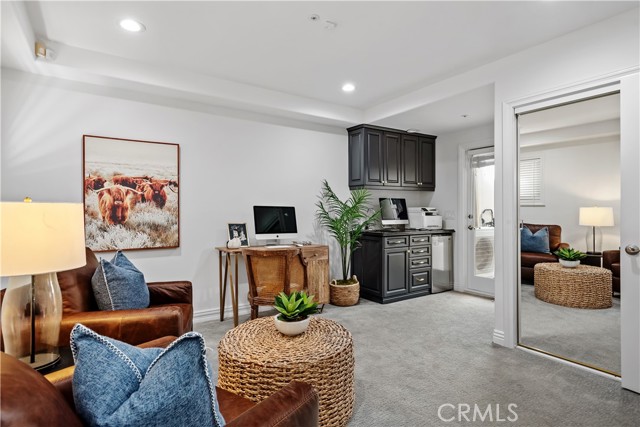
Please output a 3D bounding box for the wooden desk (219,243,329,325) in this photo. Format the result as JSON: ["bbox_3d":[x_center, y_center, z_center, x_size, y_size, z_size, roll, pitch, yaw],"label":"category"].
[{"bbox_3d":[-0.503,0.774,3.804,1.150,0.780,0.460,-1,0,-32],"label":"wooden desk"}]

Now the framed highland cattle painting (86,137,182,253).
[{"bbox_3d":[-1.804,-0.178,3.300,0.822,1.075,0.040,-1,0,-32],"label":"framed highland cattle painting"}]

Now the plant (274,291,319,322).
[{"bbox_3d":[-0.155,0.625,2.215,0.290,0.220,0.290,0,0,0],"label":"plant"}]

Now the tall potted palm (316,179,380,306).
[{"bbox_3d":[0.335,0.363,4.334,0.740,1.585,0.550,-1,0,-32],"label":"tall potted palm"}]

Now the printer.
[{"bbox_3d":[1.565,0.074,5.084,0.395,0.320,0.340,-1,0,-32],"label":"printer"}]

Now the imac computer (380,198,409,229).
[{"bbox_3d":[1.074,0.012,4.942,0.528,0.455,0.180,-1,0,-32],"label":"imac computer"}]

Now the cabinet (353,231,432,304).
[{"bbox_3d":[1.031,0.694,4.773,0.910,0.910,0.605,-1,0,-32],"label":"cabinet"}]

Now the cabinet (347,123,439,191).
[{"bbox_3d":[1.090,-0.742,4.930,1.410,0.820,0.365,-1,0,-32],"label":"cabinet"}]

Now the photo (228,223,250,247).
[{"bbox_3d":[-0.896,0.249,3.722,0.210,0.271,0.090,-1,0,-32],"label":"photo"}]

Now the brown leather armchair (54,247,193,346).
[{"bbox_3d":[-1.430,0.715,2.340,0.950,0.930,0.900,0,0,-16],"label":"brown leather armchair"}]

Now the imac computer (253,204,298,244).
[{"bbox_3d":[-0.512,0.151,3.939,0.528,0.455,0.180,-1,0,-32],"label":"imac computer"}]

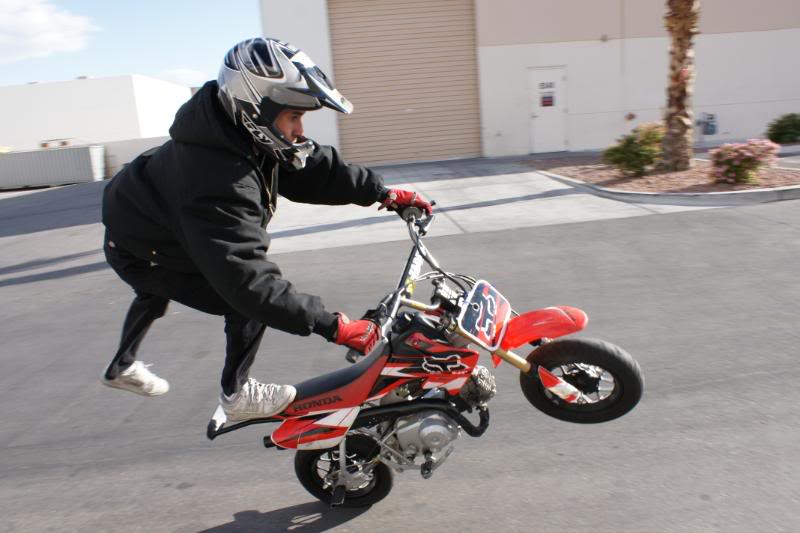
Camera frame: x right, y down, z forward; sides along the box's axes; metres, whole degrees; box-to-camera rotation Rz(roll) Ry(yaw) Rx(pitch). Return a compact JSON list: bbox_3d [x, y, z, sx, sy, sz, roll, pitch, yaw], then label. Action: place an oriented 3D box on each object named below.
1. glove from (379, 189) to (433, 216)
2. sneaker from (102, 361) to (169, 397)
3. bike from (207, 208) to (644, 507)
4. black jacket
[{"bbox_3d":[0.019,-0.217,2.080,0.170,0.090,0.105,15,29,6],"label":"glove"},{"bbox_3d":[-1.063,0.452,2.420,0.280,0.115,0.105,17,15,8],"label":"sneaker"},{"bbox_3d":[-0.019,0.399,2.035,1.490,0.890,0.750,-25,22,18],"label":"bike"},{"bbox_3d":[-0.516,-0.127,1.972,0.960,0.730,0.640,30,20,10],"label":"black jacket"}]

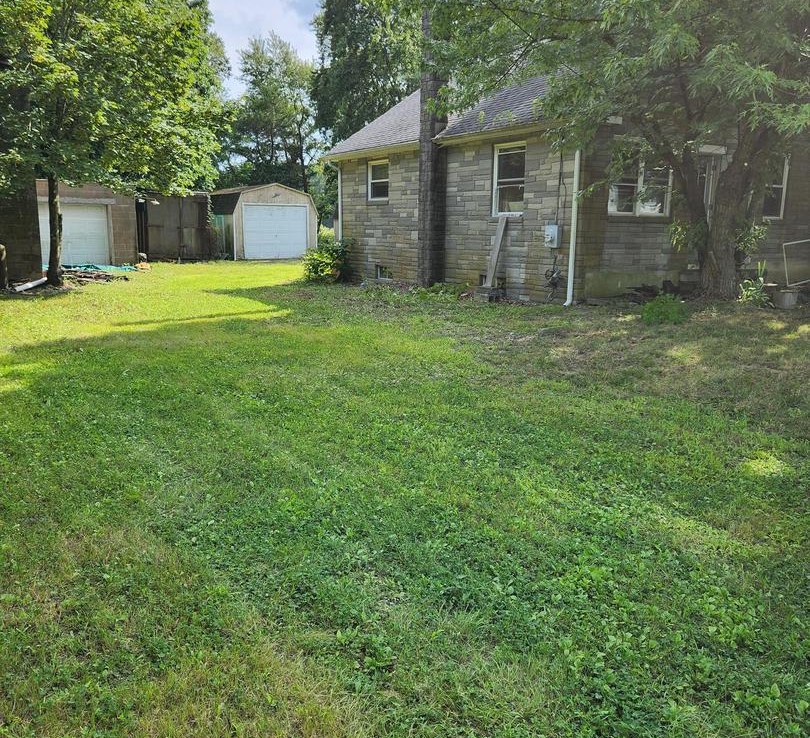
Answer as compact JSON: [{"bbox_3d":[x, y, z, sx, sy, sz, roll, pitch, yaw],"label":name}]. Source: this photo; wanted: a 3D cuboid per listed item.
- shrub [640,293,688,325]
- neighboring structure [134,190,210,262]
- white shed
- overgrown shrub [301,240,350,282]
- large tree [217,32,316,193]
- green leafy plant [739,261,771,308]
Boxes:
[{"bbox_3d":[3.658,-0.872,10.060,0.630,0.430,0.600,5,12,20],"label":"shrub"},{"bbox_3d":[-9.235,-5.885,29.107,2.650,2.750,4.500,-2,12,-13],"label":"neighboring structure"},{"bbox_3d":[-7.165,-6.681,32.524,3.750,3.080,7.300,-6,13,-31],"label":"white shed"},{"bbox_3d":[-1.963,-2.710,17.898,1.150,1.050,1.100,-1,11,-6],"label":"overgrown shrub"},{"bbox_3d":[-8.678,-13.989,44.289,7.000,12.710,7.000,-1,12,-11],"label":"large tree"},{"bbox_3d":[5.871,-1.428,11.967,0.520,0.740,0.480,6,13,25],"label":"green leafy plant"}]

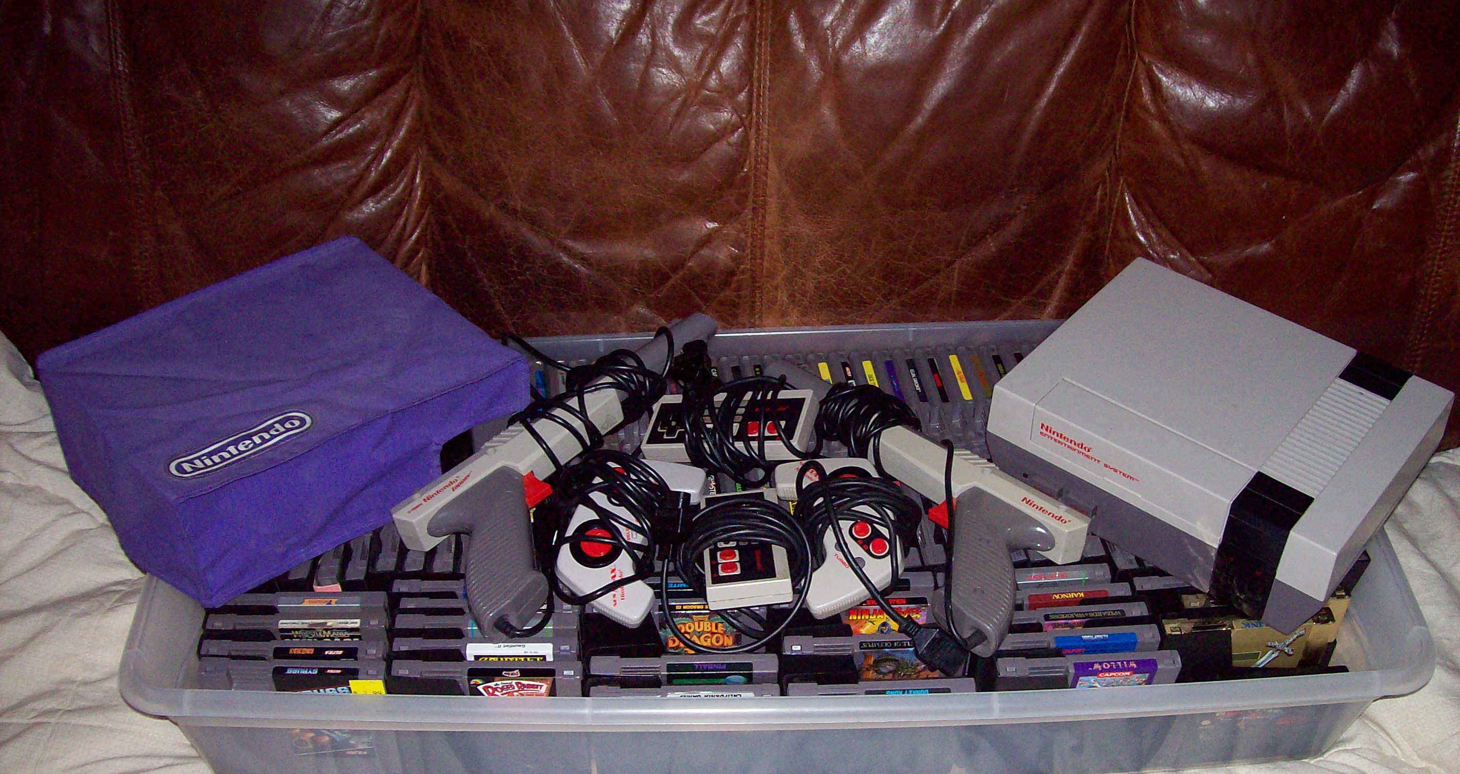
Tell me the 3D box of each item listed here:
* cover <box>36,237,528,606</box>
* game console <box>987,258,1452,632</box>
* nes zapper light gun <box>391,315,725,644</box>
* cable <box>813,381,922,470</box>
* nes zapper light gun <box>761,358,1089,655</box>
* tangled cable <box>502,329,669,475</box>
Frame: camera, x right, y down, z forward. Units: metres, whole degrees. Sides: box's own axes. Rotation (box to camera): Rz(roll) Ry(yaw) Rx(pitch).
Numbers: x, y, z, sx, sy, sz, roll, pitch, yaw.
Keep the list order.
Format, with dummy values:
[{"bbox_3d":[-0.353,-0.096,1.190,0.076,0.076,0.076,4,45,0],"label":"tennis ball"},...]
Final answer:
[{"bbox_3d":[-0.316,0.016,1.092,0.260,0.090,0.210,-26,44,-36],"label":"cover"},{"bbox_3d":[0.350,0.036,1.099,0.254,0.088,0.203,29,48,30],"label":"game console"},{"bbox_3d":[-0.093,0.051,1.050,0.268,0.042,0.132,-36,66,-23],"label":"nes zapper light gun"},{"bbox_3d":[0.100,0.028,1.100,0.079,0.050,0.055,-1,41,-2],"label":"cable"},{"bbox_3d":[0.108,0.072,1.065,0.270,0.042,0.136,30,57,32],"label":"nes zapper light gun"},{"bbox_3d":[-0.102,0.010,1.090,0.118,0.065,0.090,-1,41,-2],"label":"tangled cable"}]

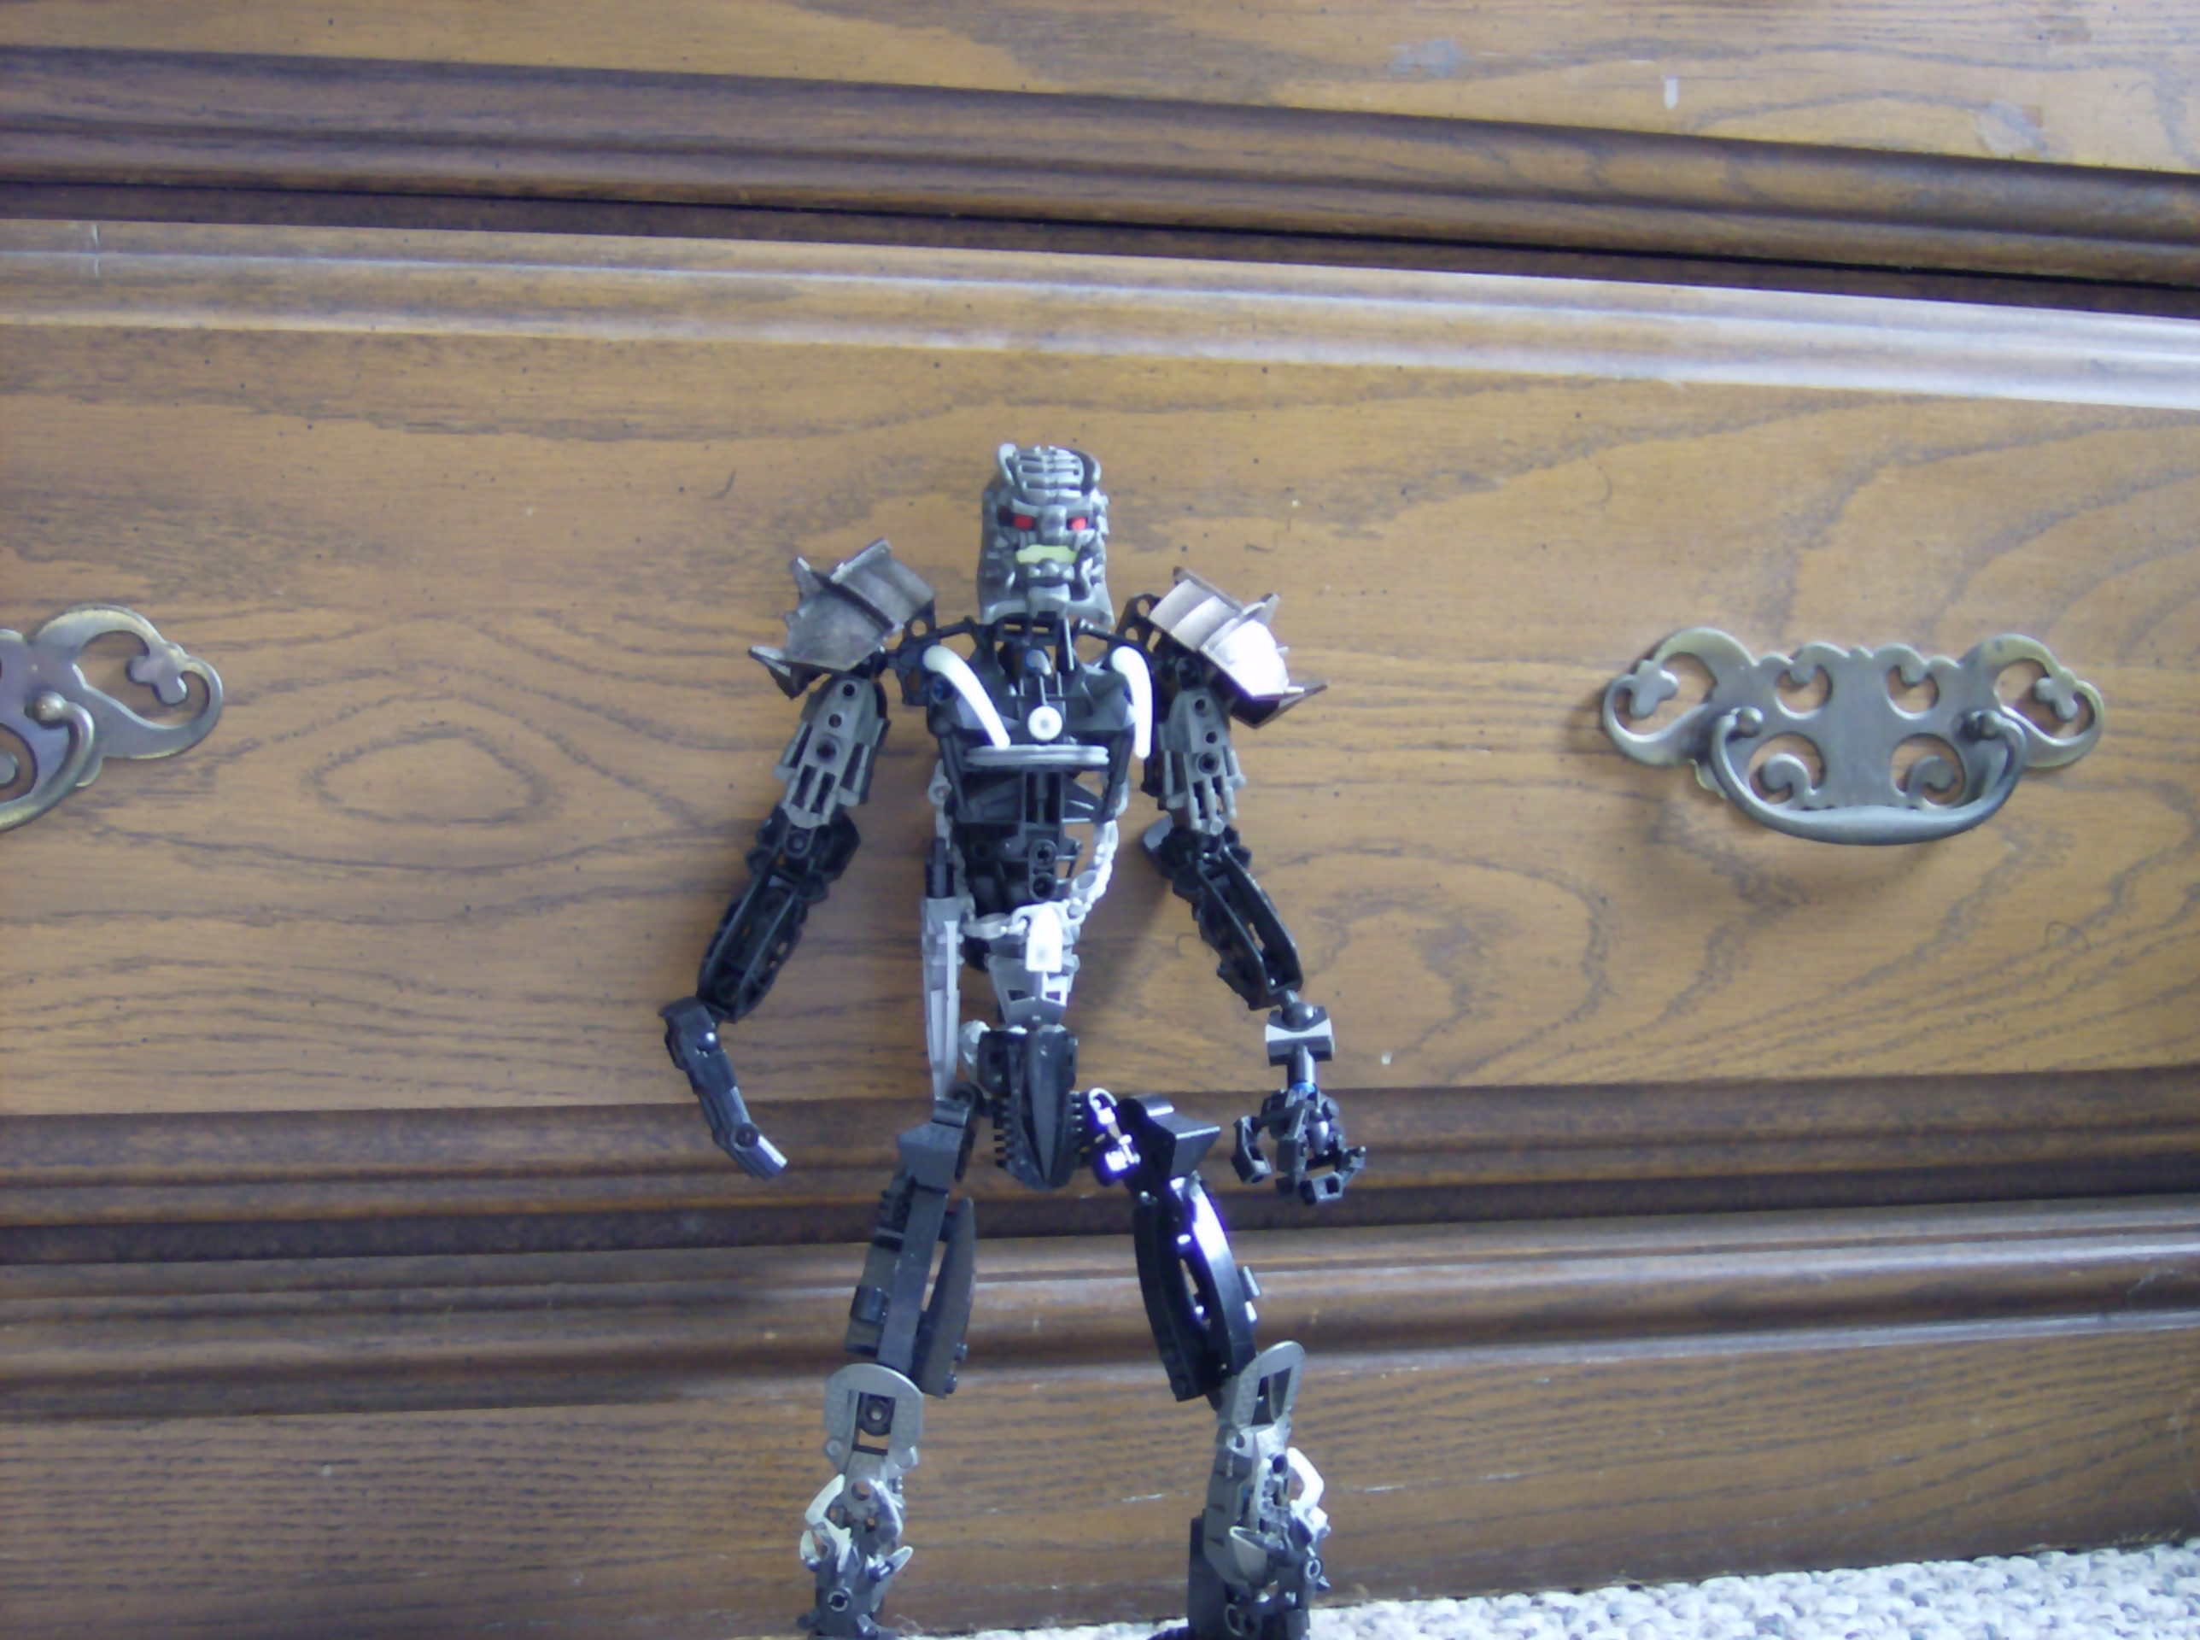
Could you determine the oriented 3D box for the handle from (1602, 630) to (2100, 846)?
[{"bbox_3d":[0.221,-0.023,0.830,0.161,0.062,0.022,0,1,-13],"label":"handle"}]

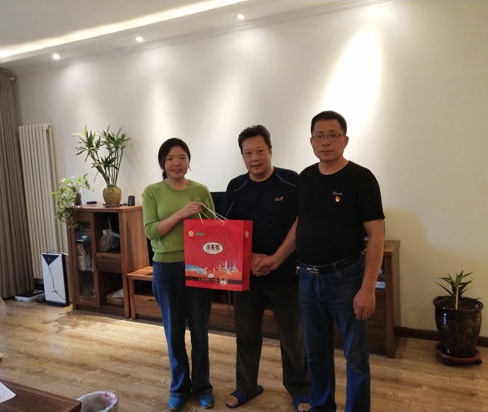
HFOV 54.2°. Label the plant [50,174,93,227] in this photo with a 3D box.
[{"bbox_3d":[-1.842,-0.059,5.089,0.437,0.556,0.377,-4,4,-20],"label":"plant"}]

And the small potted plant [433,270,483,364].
[{"bbox_3d":[1.513,0.769,3.364,0.333,0.645,0.333,0,5,28],"label":"small potted plant"}]

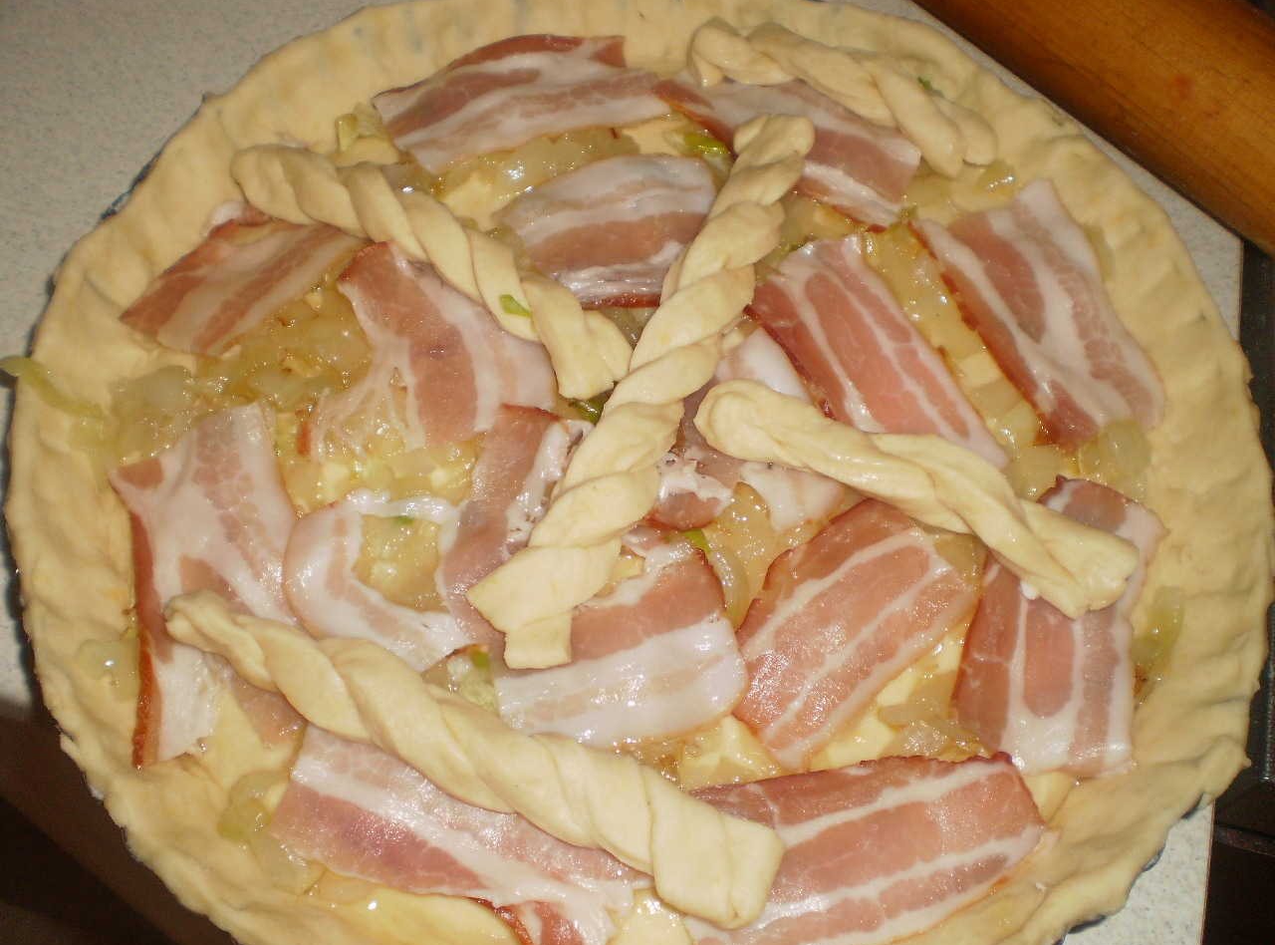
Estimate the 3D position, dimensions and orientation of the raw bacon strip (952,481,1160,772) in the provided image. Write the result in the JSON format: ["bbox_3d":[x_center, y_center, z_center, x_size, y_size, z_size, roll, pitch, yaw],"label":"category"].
[{"bbox_3d":[0.099,0.034,0.308,0.041,0.007,0.074,15,64,6],"label":"raw bacon strip"}]

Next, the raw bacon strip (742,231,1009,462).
[{"bbox_3d":[0.059,-0.027,0.337,0.038,0.007,0.078,-24,67,-13],"label":"raw bacon strip"}]

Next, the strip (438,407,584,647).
[{"bbox_3d":[-0.030,0.010,0.317,0.025,0.007,0.060,11,64,4],"label":"strip"}]

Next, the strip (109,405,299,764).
[{"bbox_3d":[-0.098,0.024,0.305,0.042,0.007,0.086,-13,65,-8],"label":"strip"}]

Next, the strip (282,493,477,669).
[{"bbox_3d":[-0.059,0.025,0.299,0.040,0.008,0.045,-7,64,-6],"label":"strip"}]

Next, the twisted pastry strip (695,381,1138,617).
[{"bbox_3d":[0.065,0.002,0.306,0.102,0.016,0.027,26,65,10],"label":"twisted pastry strip"}]

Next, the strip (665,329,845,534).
[{"bbox_3d":[0.030,-0.010,0.328,0.045,0.007,0.058,8,64,2],"label":"strip"}]

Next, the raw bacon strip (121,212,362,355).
[{"bbox_3d":[-0.101,-0.050,0.341,0.035,0.007,0.053,30,67,13],"label":"raw bacon strip"}]

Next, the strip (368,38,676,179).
[{"bbox_3d":[-0.032,-0.103,0.365,0.078,0.008,0.039,-17,65,-11],"label":"strip"}]

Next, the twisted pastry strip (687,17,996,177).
[{"bbox_3d":[0.058,-0.108,0.371,0.087,0.014,0.028,22,65,9],"label":"twisted pastry strip"}]

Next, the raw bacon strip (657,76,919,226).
[{"bbox_3d":[0.043,-0.092,0.362,0.079,0.008,0.031,34,67,14],"label":"raw bacon strip"}]

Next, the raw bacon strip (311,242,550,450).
[{"bbox_3d":[-0.048,-0.030,0.327,0.057,0.008,0.061,4,63,-1],"label":"raw bacon strip"}]

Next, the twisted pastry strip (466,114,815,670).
[{"bbox_3d":[0.006,-0.027,0.318,0.026,0.016,0.164,23,64,9],"label":"twisted pastry strip"}]

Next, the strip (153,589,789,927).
[{"bbox_3d":[-0.038,0.055,0.274,0.137,0.016,0.022,23,65,9],"label":"strip"}]

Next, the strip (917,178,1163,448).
[{"bbox_3d":[0.107,-0.041,0.343,0.042,0.007,0.079,-18,65,-10],"label":"strip"}]

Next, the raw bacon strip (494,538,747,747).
[{"bbox_3d":[-0.006,0.037,0.295,0.056,0.008,0.045,-14,65,-9],"label":"raw bacon strip"}]

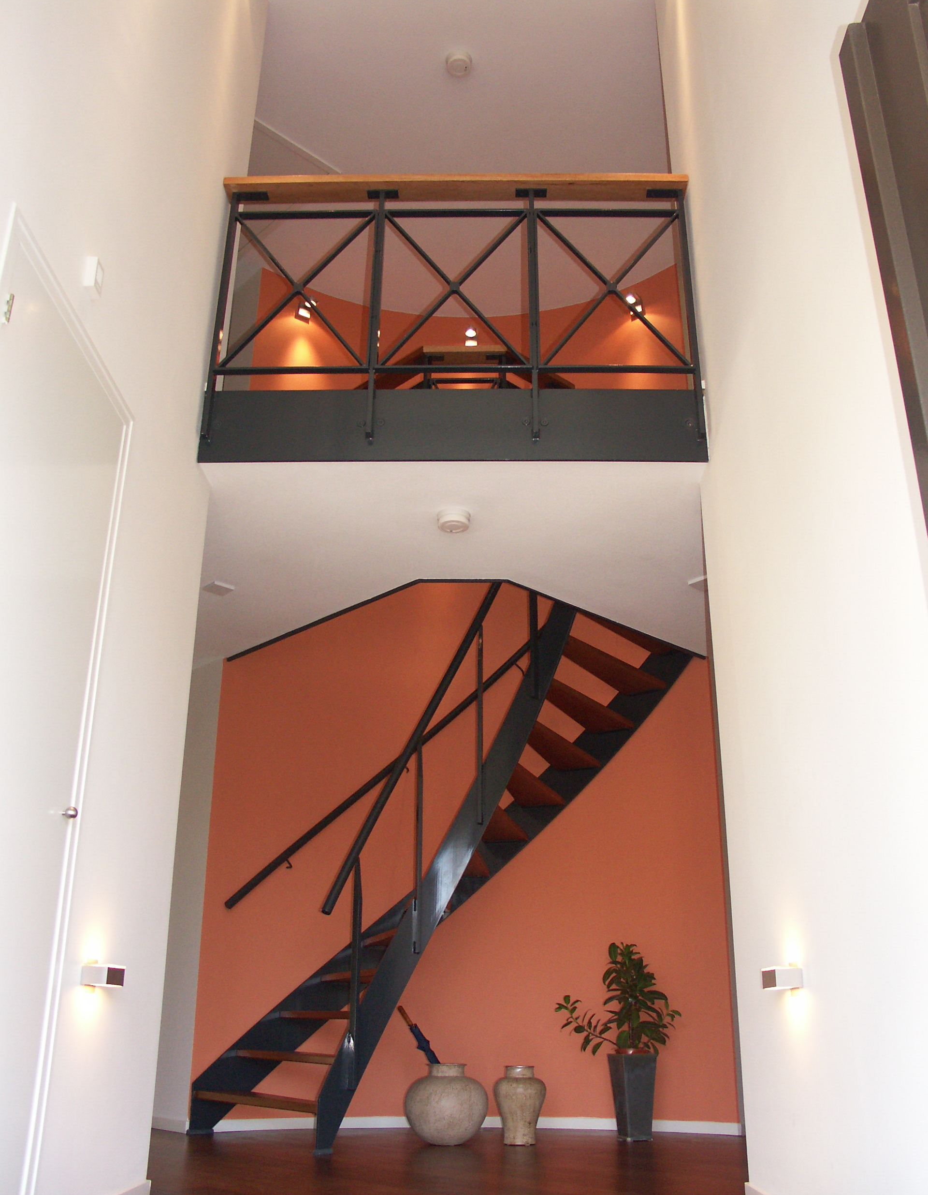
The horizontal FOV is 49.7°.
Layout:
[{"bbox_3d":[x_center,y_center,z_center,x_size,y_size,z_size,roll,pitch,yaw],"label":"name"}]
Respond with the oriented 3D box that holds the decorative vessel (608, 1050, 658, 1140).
[{"bbox_3d":[0.785,2.305,4.640,0.170,0.350,0.170,7,-23,-16],"label":"decorative vessel"}]

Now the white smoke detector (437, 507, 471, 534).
[{"bbox_3d":[-0.041,-0.326,4.242,0.142,0.054,0.142,0,-22,0],"label":"white smoke detector"}]

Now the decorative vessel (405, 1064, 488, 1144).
[{"bbox_3d":[-0.080,2.245,4.446,0.369,0.315,0.369,0,-22,0],"label":"decorative vessel"}]

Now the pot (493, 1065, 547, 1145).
[{"bbox_3d":[0.248,2.241,4.430,0.231,0.312,0.231,0,-22,0],"label":"pot"}]

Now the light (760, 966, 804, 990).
[{"bbox_3d":[0.876,1.050,2.759,0.072,0.054,0.144,0,-22,0],"label":"light"}]

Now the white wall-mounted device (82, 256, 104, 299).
[{"bbox_3d":[-1.015,-0.875,2.743,0.035,0.095,0.057,0,-22,0],"label":"white wall-mounted device"}]

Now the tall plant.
[{"bbox_3d":[0.739,1.919,4.796,0.578,0.507,0.433,0,-22,0],"label":"tall plant"}]

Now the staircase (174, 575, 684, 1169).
[{"bbox_3d":[0.010,1.196,4.974,2.575,2.657,0.959,0,-22,0],"label":"staircase"}]

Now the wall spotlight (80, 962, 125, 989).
[{"bbox_3d":[-0.961,1.011,2.671,0.072,0.054,0.144,0,-22,0],"label":"wall spotlight"}]

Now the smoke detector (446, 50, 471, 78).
[{"bbox_3d":[-0.026,-2.841,5.335,0.142,0.057,0.142,0,-22,0],"label":"smoke detector"}]

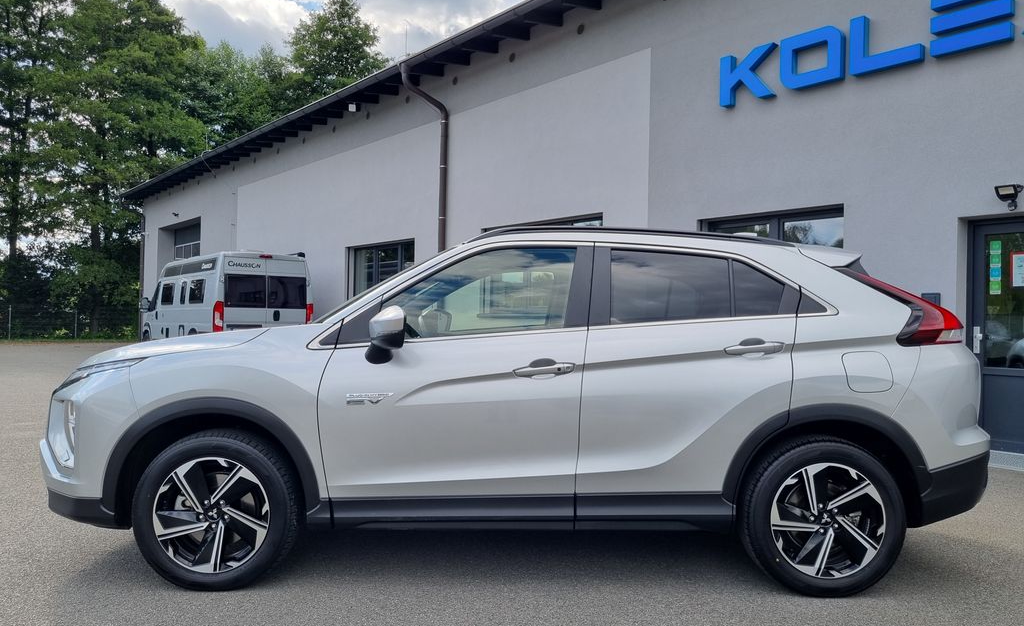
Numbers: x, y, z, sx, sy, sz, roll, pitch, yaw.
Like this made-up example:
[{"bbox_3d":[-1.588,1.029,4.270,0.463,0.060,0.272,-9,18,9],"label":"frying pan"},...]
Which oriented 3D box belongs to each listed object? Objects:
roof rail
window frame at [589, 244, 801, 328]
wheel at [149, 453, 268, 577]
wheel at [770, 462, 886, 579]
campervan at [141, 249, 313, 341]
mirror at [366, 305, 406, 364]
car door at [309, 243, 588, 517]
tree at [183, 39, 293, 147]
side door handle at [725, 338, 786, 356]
[{"bbox_3d":[0.568,-0.368,3.626,1.540,0.090,0.080,1,0,-1],"label":"roof rail"},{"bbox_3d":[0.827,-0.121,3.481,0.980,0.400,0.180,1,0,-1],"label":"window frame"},{"bbox_3d":[-1.295,0.875,3.407,0.500,0.500,0.190,1,0,-1],"label":"wheel"},{"bbox_3d":[1.375,0.907,3.433,0.500,0.500,0.190,1,0,-1],"label":"wheel"},{"bbox_3d":[-7.295,-0.054,19.328,2.100,2.620,6.300,2,-1,-39],"label":"campervan"},{"bbox_3d":[-0.527,0.093,3.226,0.165,0.245,0.200,1,0,-1],"label":"mirror"},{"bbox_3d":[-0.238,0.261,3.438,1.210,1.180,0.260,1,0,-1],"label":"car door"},{"bbox_3d":[-14.841,-6.867,42.058,7.500,16.200,7.500,1,0,0],"label":"tree"},{"bbox_3d":[1.048,0.145,3.341,0.260,0.070,0.055,1,0,-1],"label":"side door handle"}]

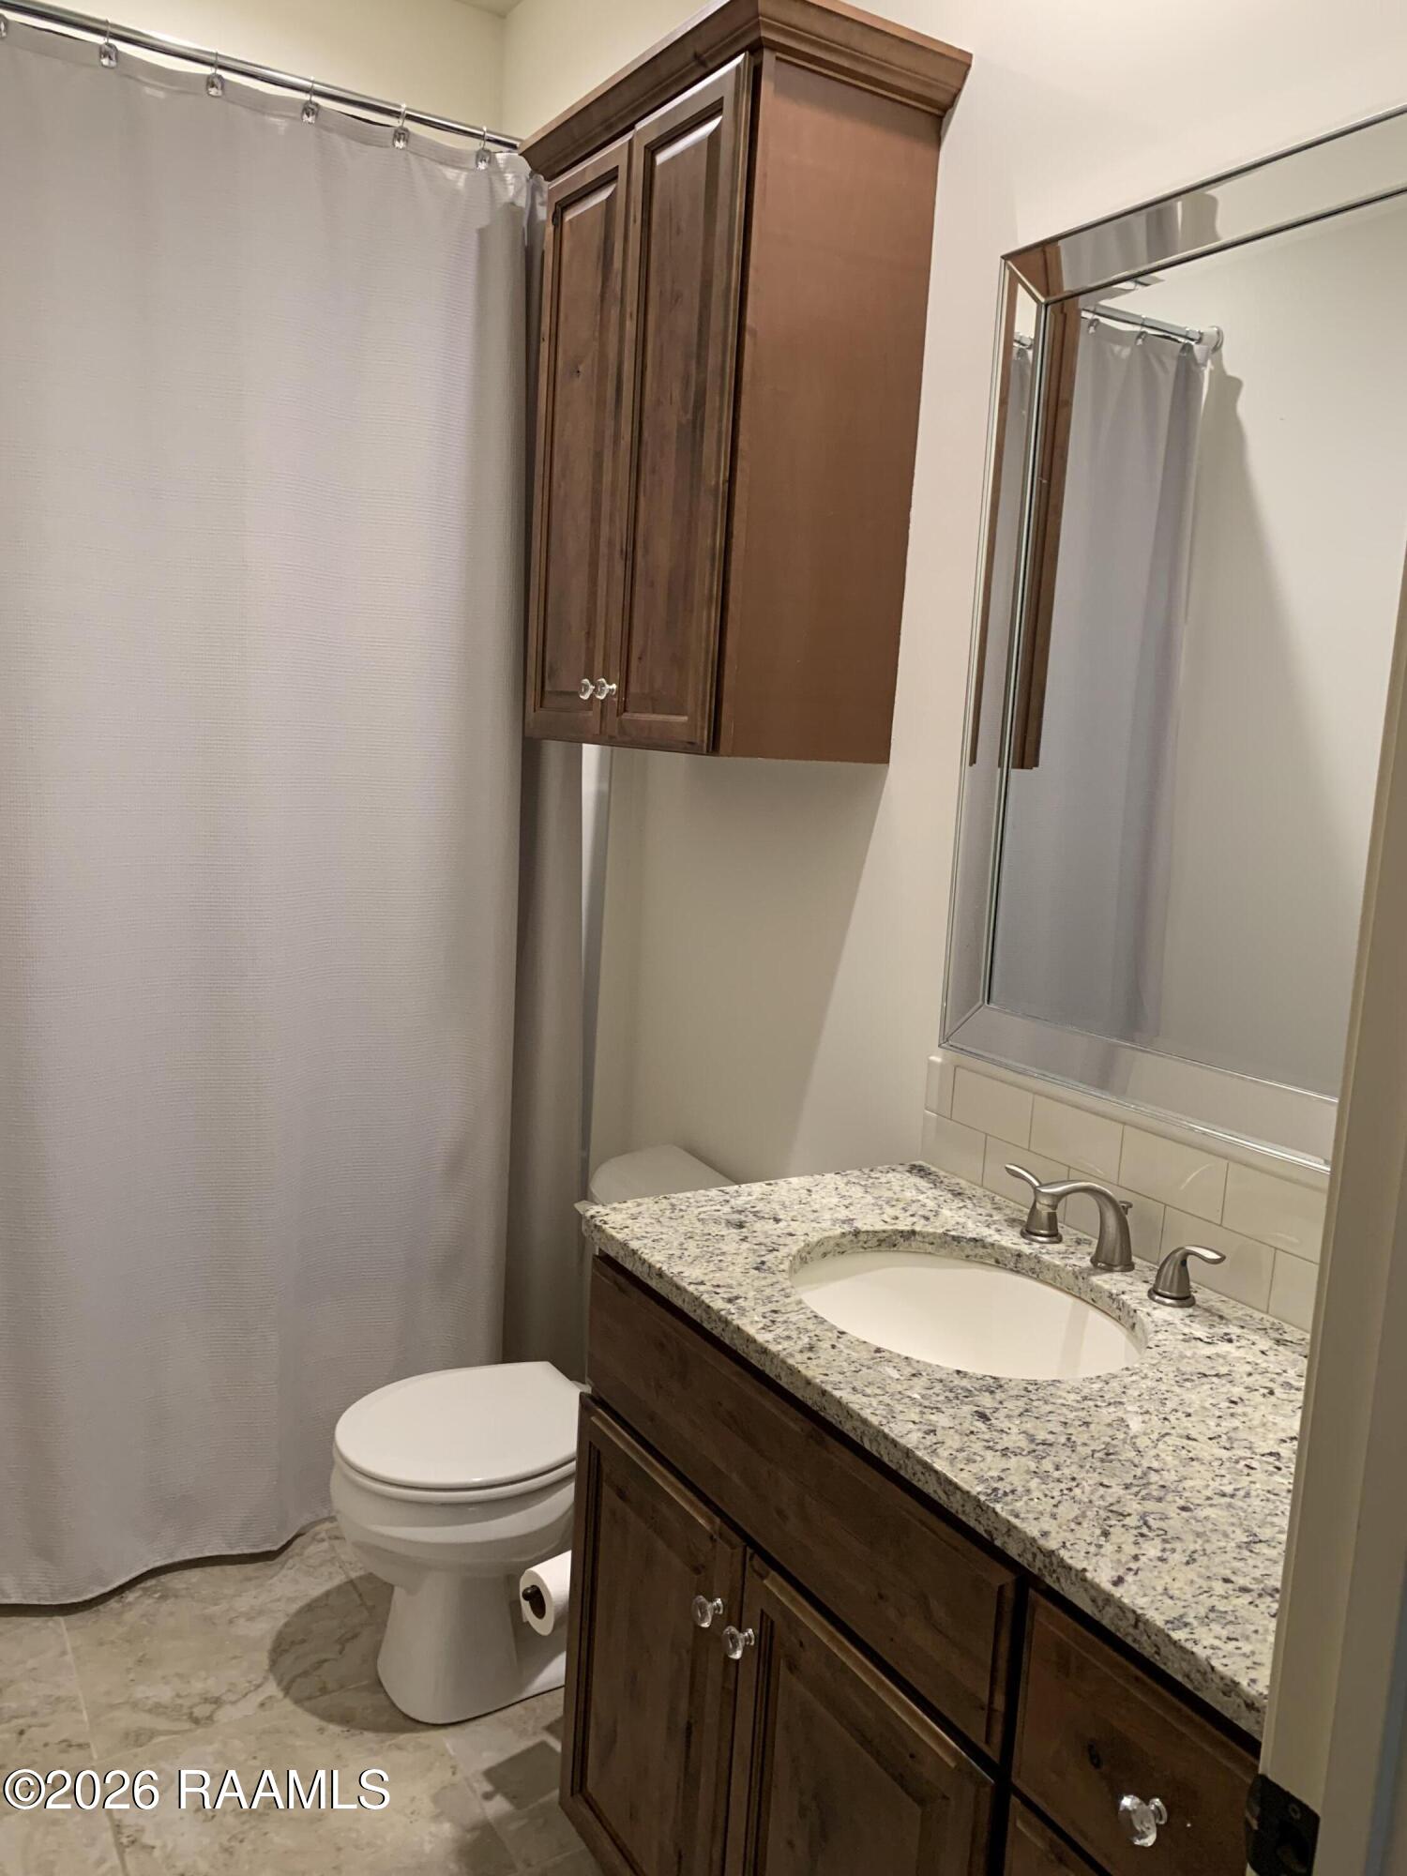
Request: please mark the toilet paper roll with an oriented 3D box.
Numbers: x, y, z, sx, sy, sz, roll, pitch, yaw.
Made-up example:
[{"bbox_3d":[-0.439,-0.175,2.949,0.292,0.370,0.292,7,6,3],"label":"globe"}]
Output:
[{"bbox_3d":[-0.182,0.885,1.911,0.100,0.085,0.085,-3,10,-39],"label":"toilet paper roll"}]

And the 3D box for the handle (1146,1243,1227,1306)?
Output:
[{"bbox_3d":[0.540,0.372,1.563,0.051,0.071,0.095,-2,9,-31],"label":"handle"}]

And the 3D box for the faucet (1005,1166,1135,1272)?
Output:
[{"bbox_3d":[0.410,0.324,1.710,0.163,0.110,0.204,-2,9,-31],"label":"faucet"}]

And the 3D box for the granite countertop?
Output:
[{"bbox_3d":[0.366,0.430,1.443,0.556,0.030,1.090,-2,9,-31],"label":"granite countertop"}]

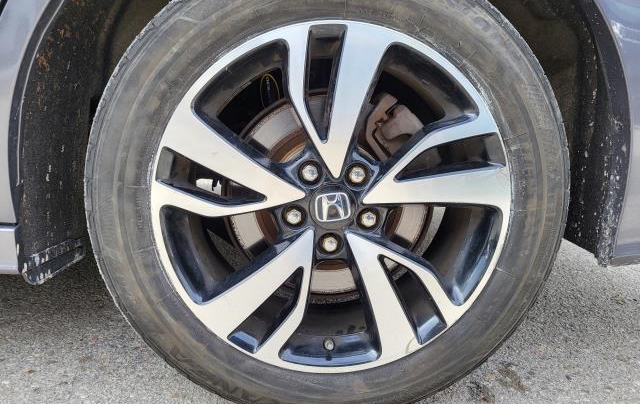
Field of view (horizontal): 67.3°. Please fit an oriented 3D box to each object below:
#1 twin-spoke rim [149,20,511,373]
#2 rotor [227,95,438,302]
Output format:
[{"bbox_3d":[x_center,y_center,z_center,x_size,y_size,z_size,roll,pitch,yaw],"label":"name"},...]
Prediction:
[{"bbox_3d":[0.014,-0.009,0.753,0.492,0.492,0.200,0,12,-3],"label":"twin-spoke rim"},{"bbox_3d":[0.015,-0.004,0.730,0.314,0.314,0.050,0,12,-3],"label":"rotor"}]

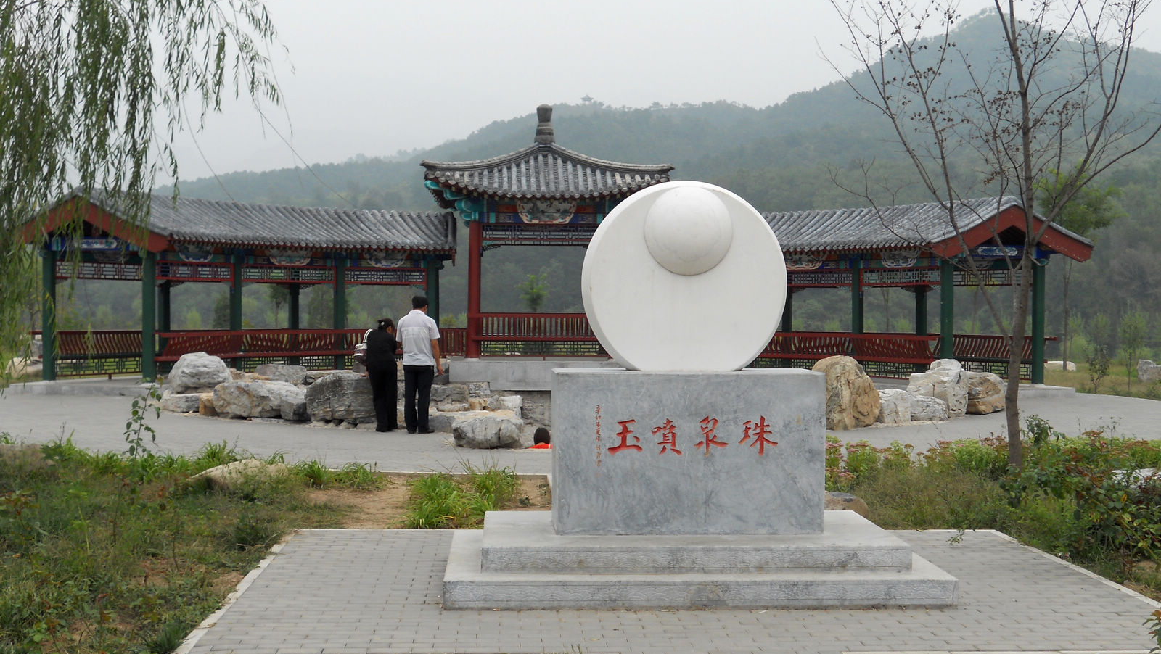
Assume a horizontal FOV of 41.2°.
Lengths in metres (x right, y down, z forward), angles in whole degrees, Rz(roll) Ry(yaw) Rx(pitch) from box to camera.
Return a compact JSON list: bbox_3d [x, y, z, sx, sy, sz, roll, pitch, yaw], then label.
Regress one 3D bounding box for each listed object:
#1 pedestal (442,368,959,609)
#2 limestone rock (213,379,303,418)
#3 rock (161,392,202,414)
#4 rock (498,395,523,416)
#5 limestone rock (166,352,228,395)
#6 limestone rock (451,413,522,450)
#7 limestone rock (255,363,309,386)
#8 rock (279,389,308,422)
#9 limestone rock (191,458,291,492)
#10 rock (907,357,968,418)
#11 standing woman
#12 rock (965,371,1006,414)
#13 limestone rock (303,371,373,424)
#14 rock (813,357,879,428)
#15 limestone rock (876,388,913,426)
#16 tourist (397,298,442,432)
[{"bbox_3d":[0.595,0.860,8.920,2.684,1.199,1.830,0,1,-3],"label":"pedestal"},{"bbox_3d":[-4.576,1.007,21.902,1.220,0.540,0.680,1,1,15],"label":"limestone rock"},{"bbox_3d":[-5.845,1.096,22.573,0.600,0.330,0.480,1,1,20],"label":"rock"},{"bbox_3d":[-0.884,0.993,19.400,0.320,0.270,0.280,0,1,-3],"label":"rock"},{"bbox_3d":[-5.855,0.728,23.600,0.920,0.660,0.720,0,1,-3],"label":"limestone rock"},{"bbox_3d":[-1.047,1.135,17.200,0.800,0.380,0.550,0,1,-3],"label":"limestone rock"},{"bbox_3d":[-4.874,0.865,25.200,0.900,0.460,0.600,0,1,-3],"label":"limestone rock"},{"bbox_3d":[-3.891,1.062,21.018,0.400,0.460,0.450,1,1,15],"label":"rock"},{"bbox_3d":[-2.936,1.261,13.335,0.860,0.310,0.520,0,1,0],"label":"limestone rock"},{"bbox_3d":[5.270,0.892,22.750,0.850,0.820,0.700,0,1,-3],"label":"rock"},{"bbox_3d":[-2.475,0.586,19.050,0.440,1.410,0.440,1,1,20],"label":"standing woman"},{"bbox_3d":[6.221,0.995,23.739,0.620,0.660,0.600,0,1,-15],"label":"rock"},{"bbox_3d":[-3.215,0.948,20.846,1.000,0.700,0.720,1,1,15],"label":"limestone rock"},{"bbox_3d":[3.456,0.846,20.200,0.920,0.950,0.720,0,1,-3],"label":"rock"},{"bbox_3d":[4.338,1.085,21.409,0.510,0.510,0.480,0,1,-15],"label":"limestone rock"},{"bbox_3d":[-1.951,0.448,18.750,0.530,1.700,0.350,1,1,9],"label":"tourist"}]

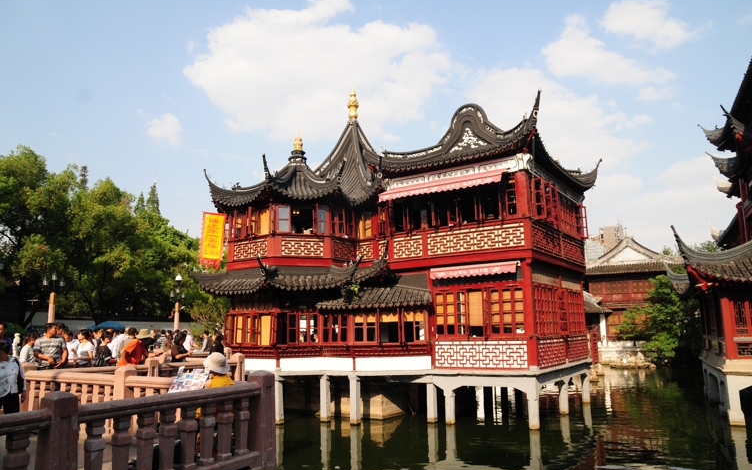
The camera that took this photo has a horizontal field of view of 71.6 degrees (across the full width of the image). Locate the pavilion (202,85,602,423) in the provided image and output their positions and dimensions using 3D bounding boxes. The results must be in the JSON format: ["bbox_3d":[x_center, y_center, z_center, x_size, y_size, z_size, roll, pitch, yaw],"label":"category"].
[{"bbox_3d":[0.992,0.158,21.166,13.450,13.350,12.580,-8,-12,31],"label":"pavilion"}]

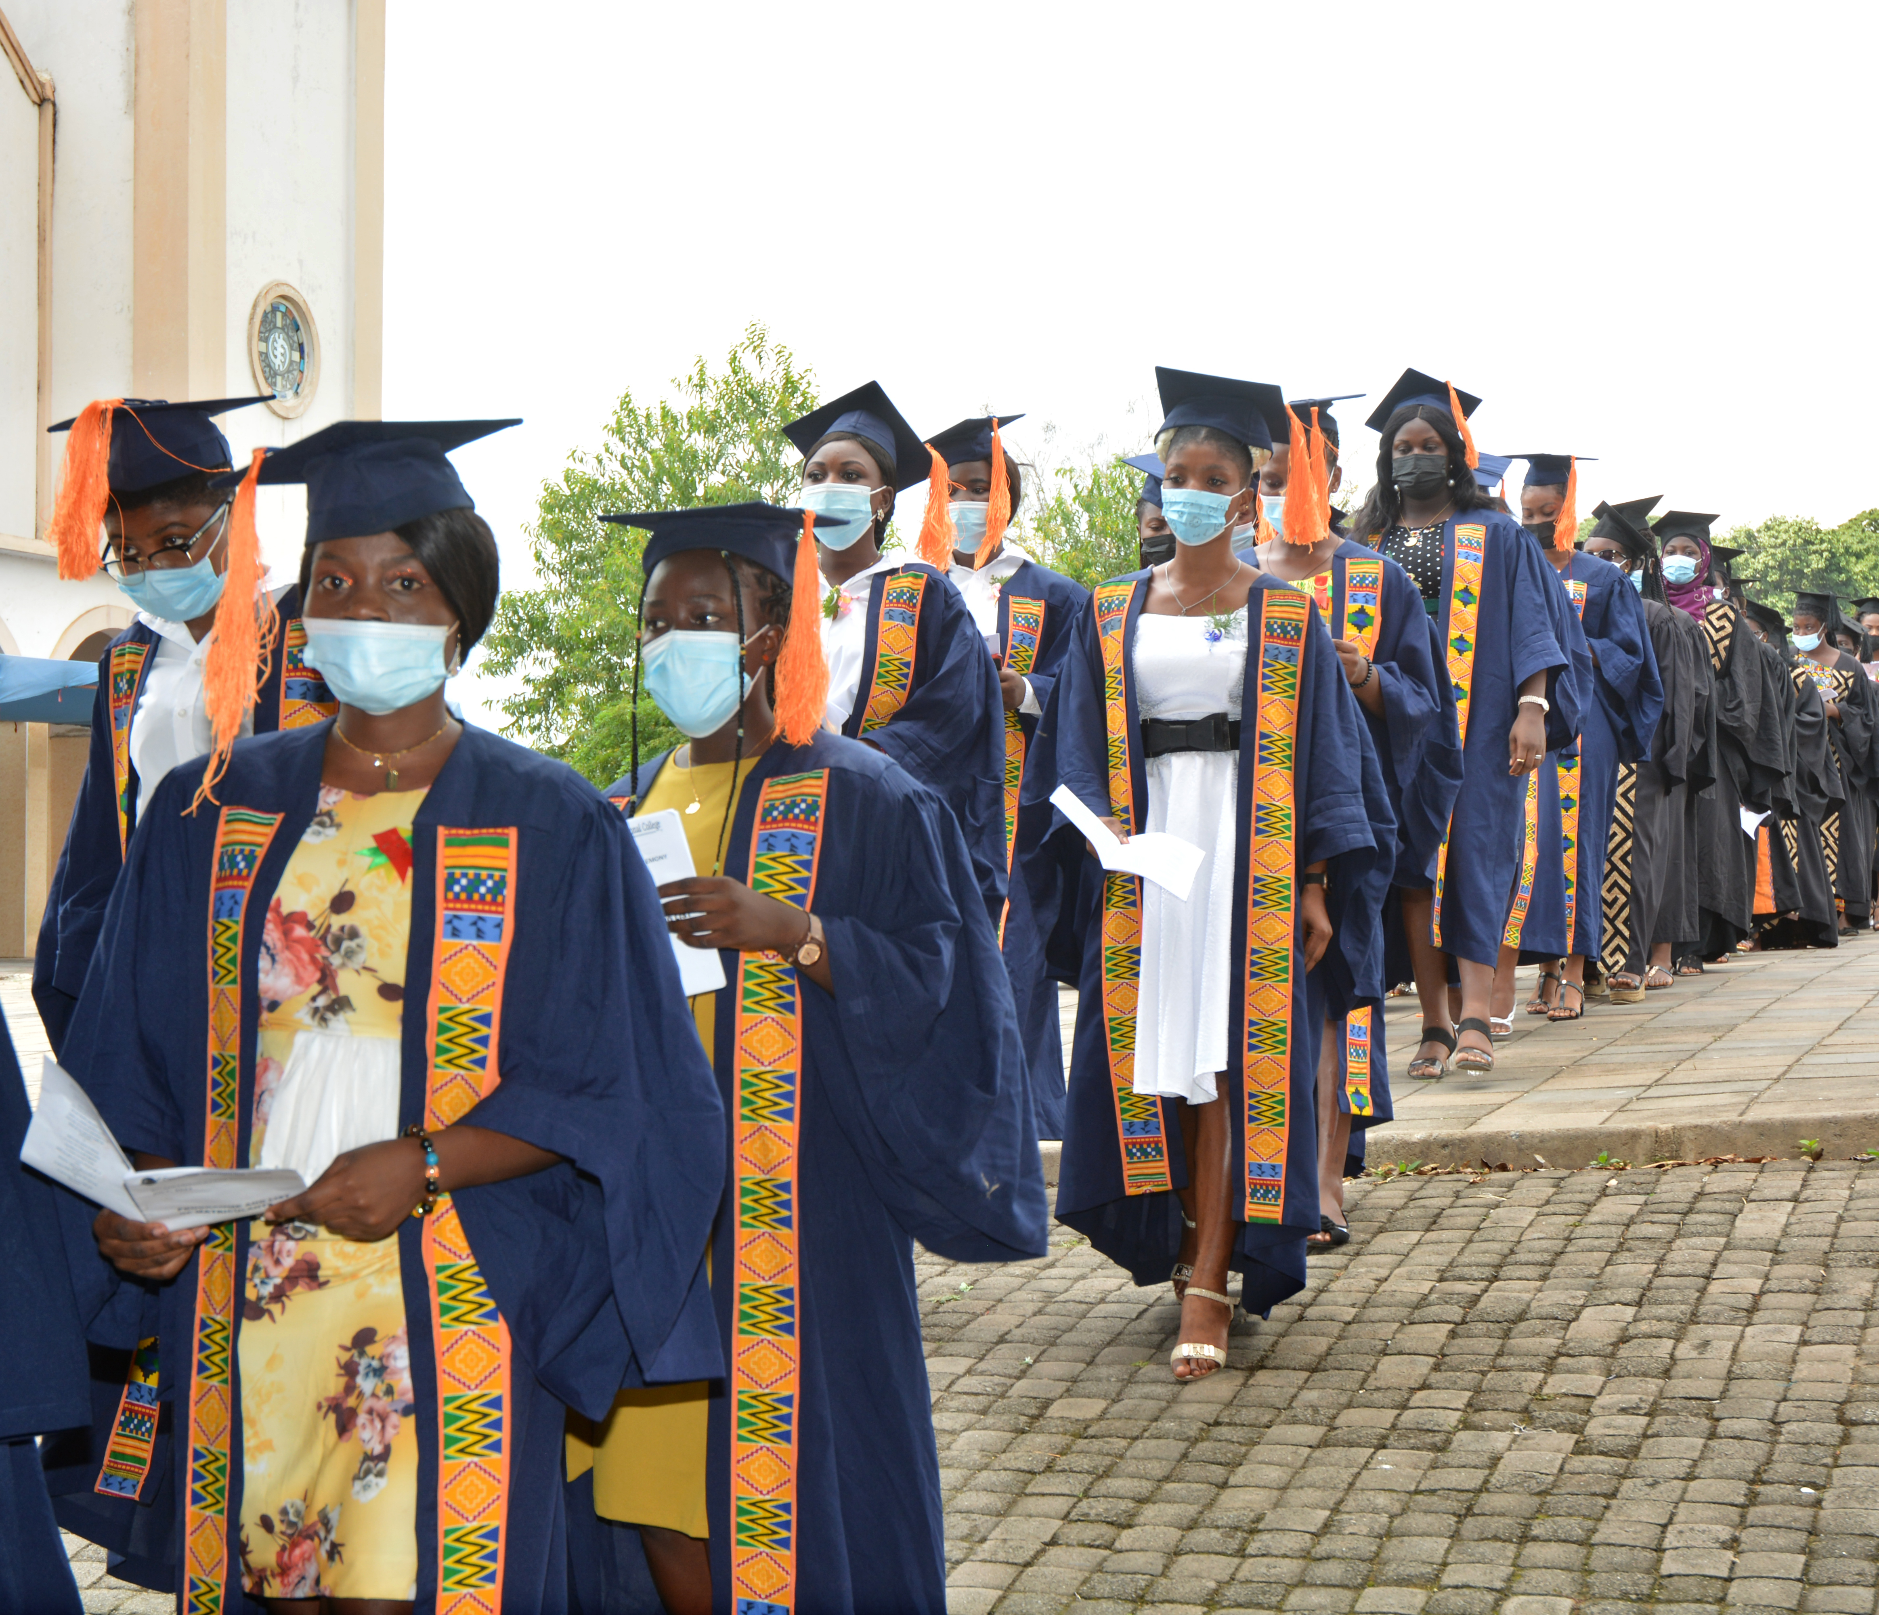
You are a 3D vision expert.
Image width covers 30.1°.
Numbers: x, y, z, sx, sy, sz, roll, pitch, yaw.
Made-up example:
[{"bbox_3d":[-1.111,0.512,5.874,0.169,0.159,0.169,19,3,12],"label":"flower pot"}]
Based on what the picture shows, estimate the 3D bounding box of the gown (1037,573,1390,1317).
[{"bbox_3d":[0.498,0.250,6.420,0.620,1.340,0.500,0,-1,15],"label":"gown"}]

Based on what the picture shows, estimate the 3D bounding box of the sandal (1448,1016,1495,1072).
[{"bbox_3d":[1.284,0.572,8.450,0.100,0.130,0.240,0,-1,14],"label":"sandal"}]

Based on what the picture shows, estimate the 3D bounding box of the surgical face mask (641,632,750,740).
[{"bbox_3d":[-0.259,-0.130,3.700,0.135,0.110,0.080,-1,5,29],"label":"surgical face mask"}]

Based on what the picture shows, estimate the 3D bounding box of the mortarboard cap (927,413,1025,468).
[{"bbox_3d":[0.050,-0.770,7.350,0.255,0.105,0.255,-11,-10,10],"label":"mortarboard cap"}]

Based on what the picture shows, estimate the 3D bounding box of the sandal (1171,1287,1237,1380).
[{"bbox_3d":[0.455,0.900,5.980,0.090,0.115,0.230,1,7,11],"label":"sandal"}]

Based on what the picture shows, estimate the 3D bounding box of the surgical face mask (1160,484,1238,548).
[{"bbox_3d":[0.469,-0.529,6.350,0.135,0.105,0.080,0,5,21],"label":"surgical face mask"}]

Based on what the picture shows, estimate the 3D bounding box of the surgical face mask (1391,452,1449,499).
[{"bbox_3d":[1.243,-0.857,9.050,0.150,0.125,0.080,1,5,9],"label":"surgical face mask"}]

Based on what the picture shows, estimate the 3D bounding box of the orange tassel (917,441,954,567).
[{"bbox_3d":[-0.007,-0.580,6.720,0.068,0.238,0.060,-1,-2,20],"label":"orange tassel"}]

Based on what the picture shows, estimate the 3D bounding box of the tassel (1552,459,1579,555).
[{"bbox_3d":[1.886,-0.908,10.550,0.070,0.285,0.060,-1,-2,20],"label":"tassel"}]

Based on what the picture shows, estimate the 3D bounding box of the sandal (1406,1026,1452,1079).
[{"bbox_3d":[1.193,0.600,8.500,0.095,0.110,0.245,0,-1,20],"label":"sandal"}]

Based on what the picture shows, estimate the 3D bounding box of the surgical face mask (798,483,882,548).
[{"bbox_3d":[-0.183,-0.542,6.500,0.140,0.120,0.085,0,-1,27],"label":"surgical face mask"}]

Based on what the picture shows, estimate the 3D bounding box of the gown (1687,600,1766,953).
[{"bbox_3d":[2.925,-0.119,13.300,0.600,1.340,0.480,0,-1,20],"label":"gown"}]

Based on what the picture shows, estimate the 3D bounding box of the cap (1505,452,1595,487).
[{"bbox_3d":[1.849,-1.010,10.600,0.228,0.110,0.228,4,6,35],"label":"cap"}]

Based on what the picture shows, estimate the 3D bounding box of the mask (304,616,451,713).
[{"bbox_3d":[-0.556,-0.139,3.450,0.148,0.100,0.090,0,-1,2],"label":"mask"}]

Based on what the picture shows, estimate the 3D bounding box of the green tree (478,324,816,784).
[{"bbox_3d":[-2.081,-1.154,27.000,3.200,5.200,3.100,0,-1,11],"label":"green tree"}]

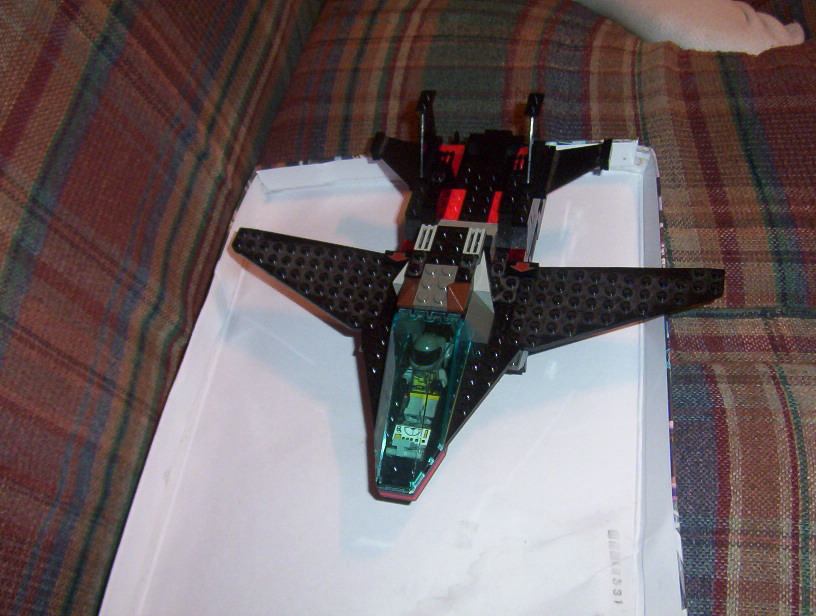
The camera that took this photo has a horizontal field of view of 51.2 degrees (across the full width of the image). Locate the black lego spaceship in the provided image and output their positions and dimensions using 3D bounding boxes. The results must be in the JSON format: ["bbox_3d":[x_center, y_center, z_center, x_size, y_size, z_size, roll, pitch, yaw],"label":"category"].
[{"bbox_3d":[0.022,-0.011,0.418,0.255,0.074,0.215,6,57,17],"label":"black lego spaceship"}]

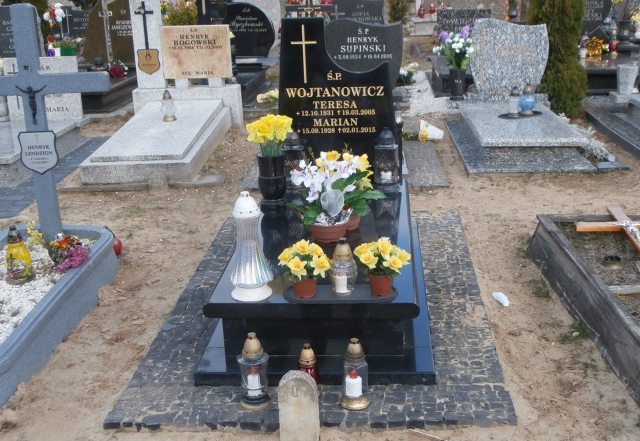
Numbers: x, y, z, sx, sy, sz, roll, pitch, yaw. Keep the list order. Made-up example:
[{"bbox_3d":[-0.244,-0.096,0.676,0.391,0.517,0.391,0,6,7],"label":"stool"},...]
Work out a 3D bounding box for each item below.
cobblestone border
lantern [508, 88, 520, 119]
[{"bbox_3d":[0.046,0.386,3.683,1.548,0.059,2.215,-1,21,6],"label":"cobblestone border"},{"bbox_3d":[1.731,-1.053,6.231,0.093,0.265,0.093,0,20,6],"label":"lantern"}]

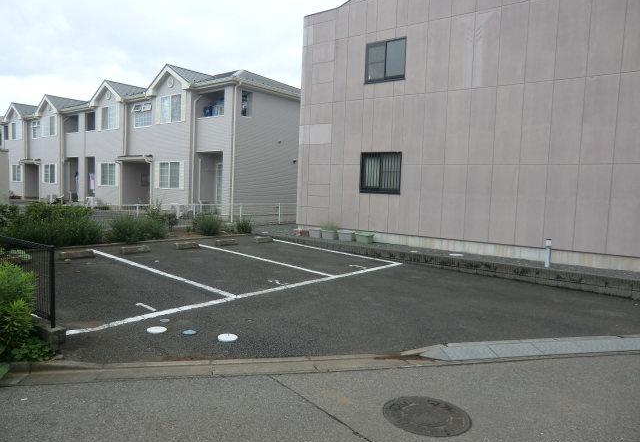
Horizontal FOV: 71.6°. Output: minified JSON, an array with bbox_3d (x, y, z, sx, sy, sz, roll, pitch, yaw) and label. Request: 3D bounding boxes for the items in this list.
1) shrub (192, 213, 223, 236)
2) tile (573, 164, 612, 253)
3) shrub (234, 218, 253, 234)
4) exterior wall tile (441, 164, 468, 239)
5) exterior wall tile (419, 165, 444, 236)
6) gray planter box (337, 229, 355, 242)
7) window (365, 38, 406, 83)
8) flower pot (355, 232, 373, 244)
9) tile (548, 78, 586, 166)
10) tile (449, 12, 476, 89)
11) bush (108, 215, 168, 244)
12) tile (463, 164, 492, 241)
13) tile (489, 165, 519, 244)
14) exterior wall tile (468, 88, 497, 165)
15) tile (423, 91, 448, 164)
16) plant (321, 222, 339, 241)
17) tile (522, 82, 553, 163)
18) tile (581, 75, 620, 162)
[{"bbox_3d":[-3.454,0.099,13.544,0.750,0.630,0.700,-4,7,-44],"label":"shrub"},{"bbox_3d":[5.778,-0.261,9.397,0.600,1.871,0.060,5,6,37],"label":"tile"},{"bbox_3d":[-2.458,0.130,14.269,0.580,0.520,0.550,0,5,-10],"label":"shrub"},{"bbox_3d":[3.441,-0.508,11.302,0.607,1.830,0.050,5,6,36],"label":"exterior wall tile"},{"bbox_3d":[2.916,-0.508,11.568,0.600,1.881,0.050,5,6,37],"label":"exterior wall tile"},{"bbox_3d":[0.745,0.435,12.880,0.480,0.290,0.270,5,6,36],"label":"gray planter box"},{"bbox_3d":[1.792,-4.350,12.131,1.270,1.090,0.100,5,6,37],"label":"window"},{"bbox_3d":[1.237,0.486,12.476,0.430,0.260,0.330,5,6,37],"label":"flower pot"},{"bbox_3d":[5.344,-2.145,9.594,0.600,1.827,0.060,5,6,37],"label":"tile"},{"bbox_3d":[3.519,-4.159,10.973,0.607,1.817,0.050,5,6,36],"label":"tile"},{"bbox_3d":[-4.778,0.174,11.669,1.350,0.660,0.850,-4,7,-44],"label":"bush"},{"bbox_3d":[3.921,-0.466,10.955,0.607,1.830,0.050,5,6,36],"label":"tile"},{"bbox_3d":[4.346,-0.390,10.480,0.600,1.871,0.060,5,6,37],"label":"tile"},{"bbox_3d":[3.913,-2.266,10.679,0.600,1.823,0.050,5,6,37],"label":"exterior wall tile"},{"bbox_3d":[2.990,-2.381,11.492,0.607,1.843,0.050,5,6,36],"label":"tile"},{"bbox_3d":[0.306,0.280,13.133,0.420,0.510,0.350,5,6,37],"label":"plant"},{"bbox_3d":[4.867,-2.179,9.957,0.600,1.823,0.050,5,6,37],"label":"tile"},{"bbox_3d":[5.822,-2.091,9.235,0.600,1.823,0.050,5,6,37],"label":"tile"}]

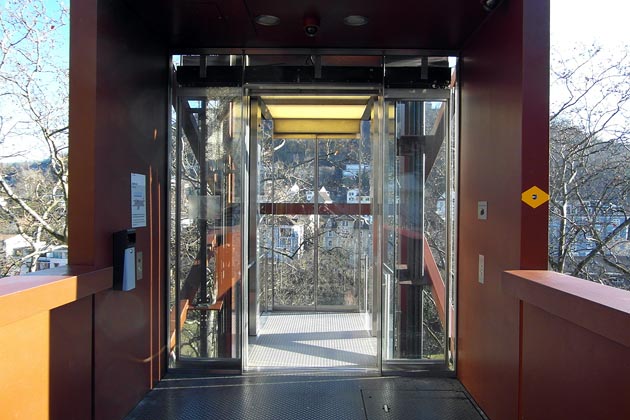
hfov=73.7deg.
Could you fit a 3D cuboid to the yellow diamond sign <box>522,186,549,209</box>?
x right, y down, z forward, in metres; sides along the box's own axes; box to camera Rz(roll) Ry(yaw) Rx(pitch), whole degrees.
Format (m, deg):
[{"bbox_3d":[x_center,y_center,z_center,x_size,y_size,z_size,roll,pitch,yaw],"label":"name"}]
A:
[{"bbox_3d":[1.385,-0.079,2.635,0.172,0.140,0.010,1,0,1],"label":"yellow diamond sign"}]

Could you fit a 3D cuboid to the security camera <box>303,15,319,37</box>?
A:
[{"bbox_3d":[-0.025,-1.417,3.260,0.118,0.130,0.120,1,0,1],"label":"security camera"}]

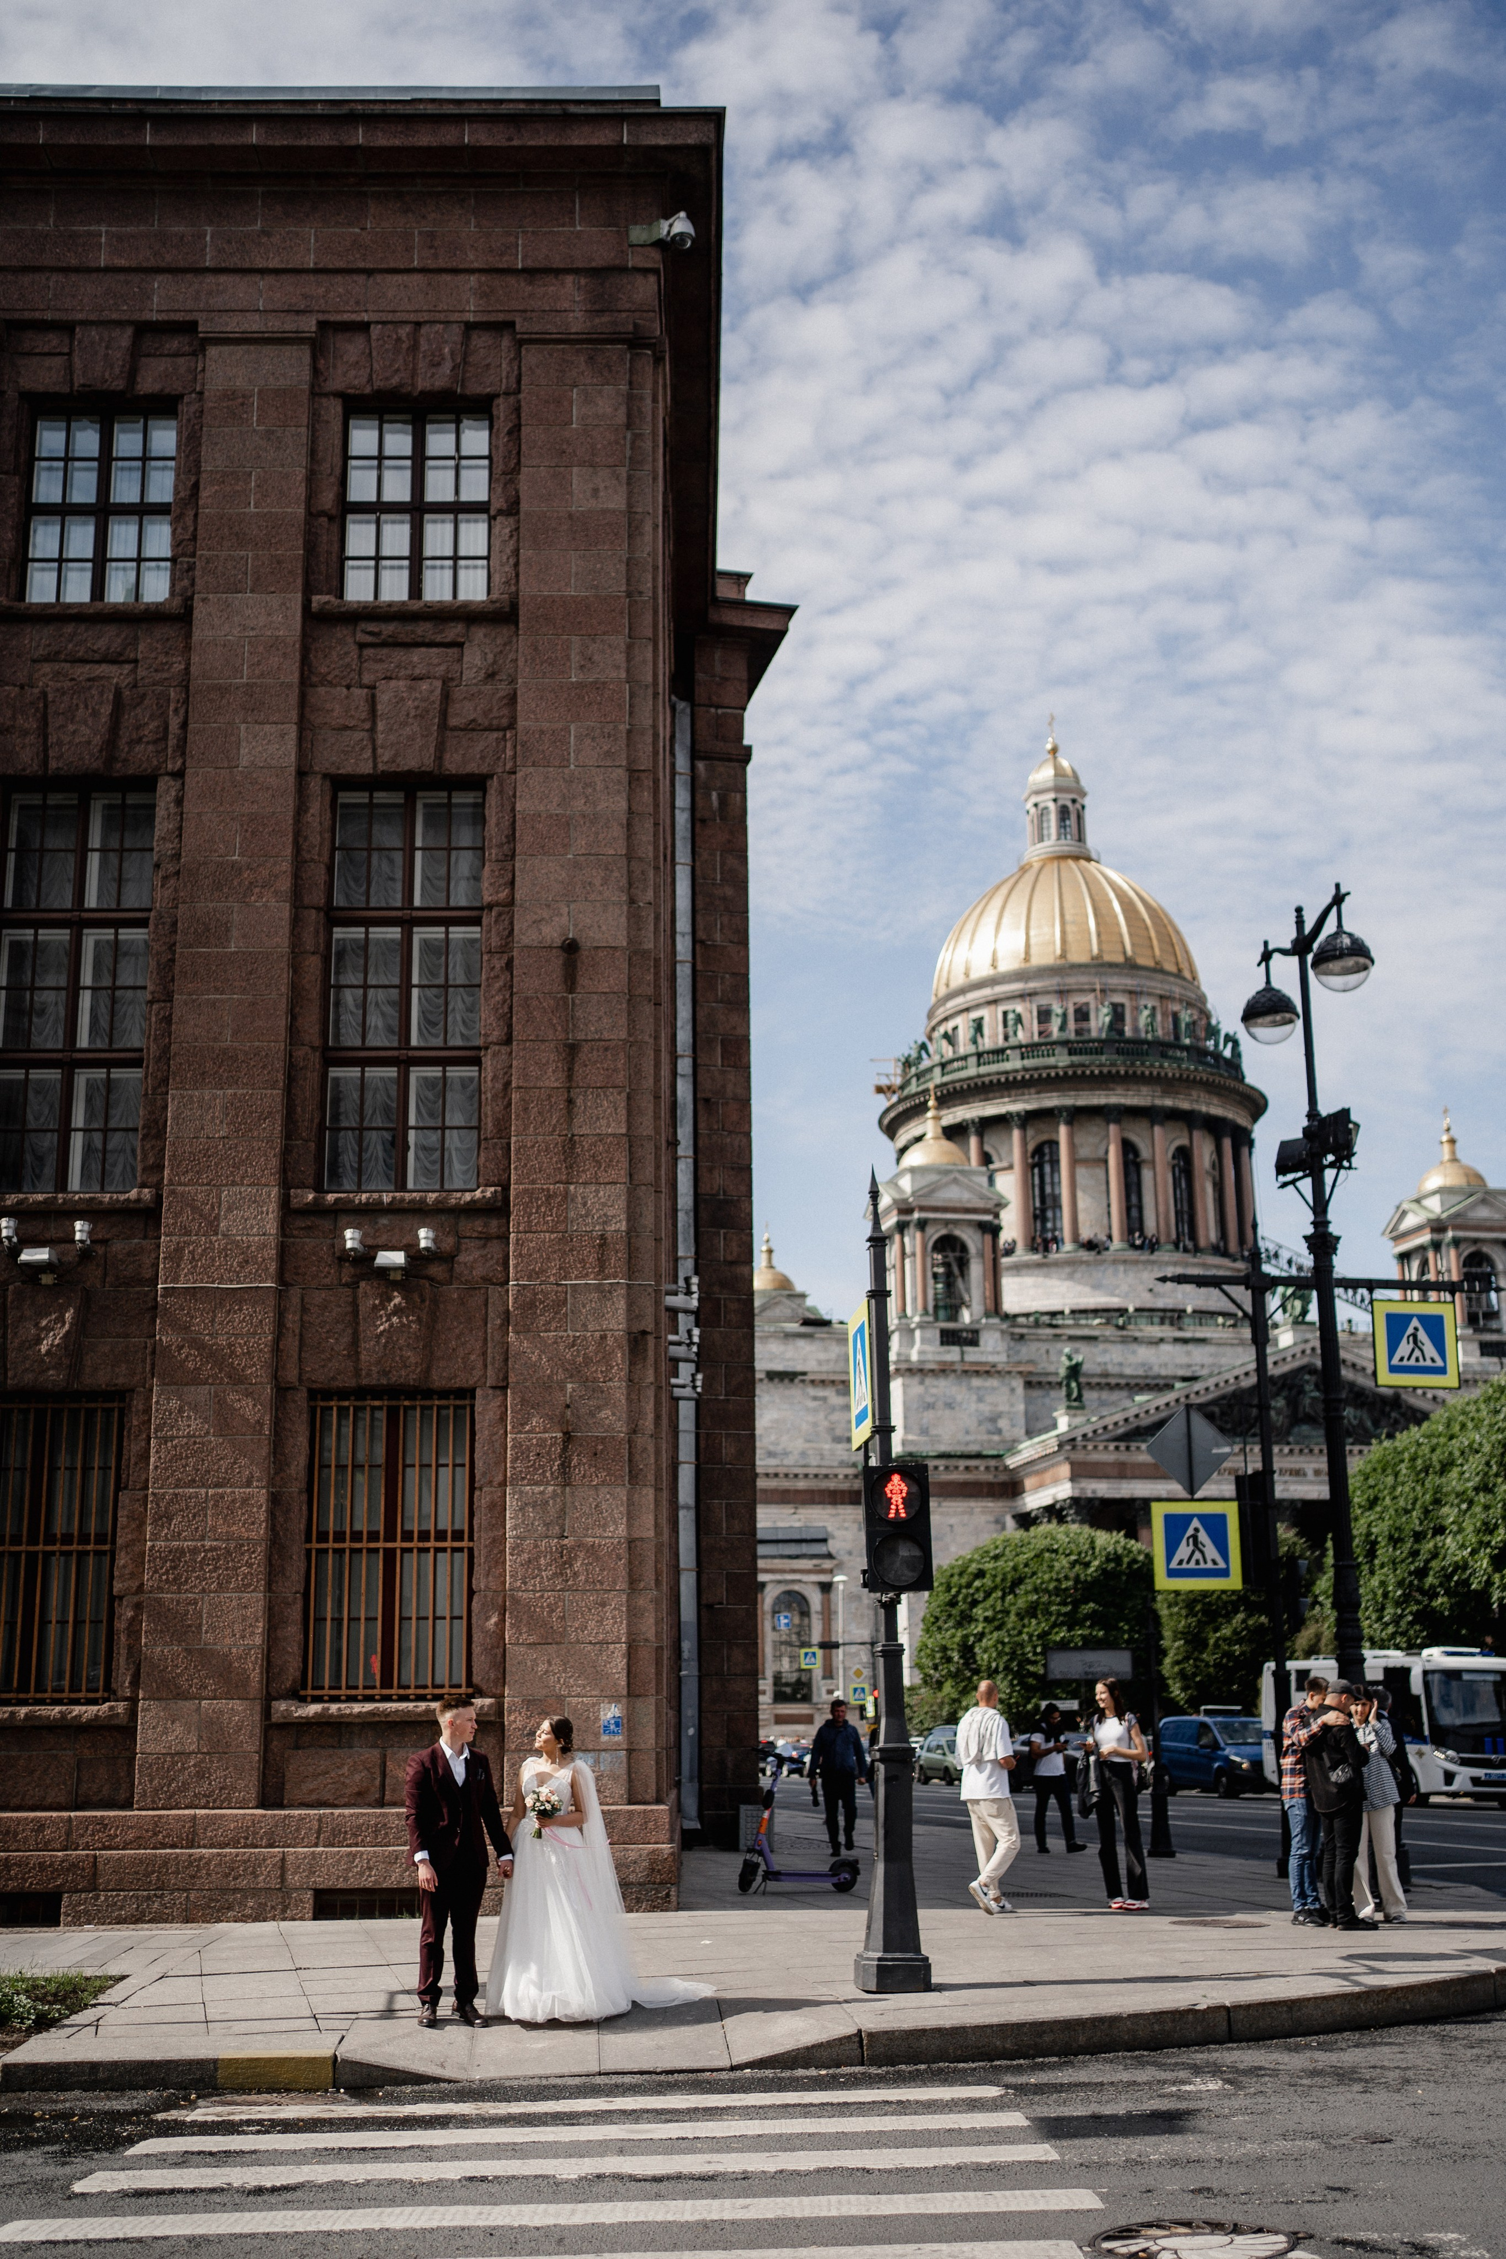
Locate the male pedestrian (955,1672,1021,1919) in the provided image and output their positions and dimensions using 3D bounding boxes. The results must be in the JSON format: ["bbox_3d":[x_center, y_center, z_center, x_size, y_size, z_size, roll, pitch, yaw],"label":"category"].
[{"bbox_3d":[1.850,5.229,17.238,0.480,1.745,0.380,-13,-19,40],"label":"male pedestrian"}]

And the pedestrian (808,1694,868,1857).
[{"bbox_3d":[0.978,7.543,25.619,0.680,1.729,0.500,-1,-15,0],"label":"pedestrian"}]

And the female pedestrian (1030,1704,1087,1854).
[{"bbox_3d":[3.507,7.522,25.508,0.550,1.643,0.520,-10,-17,30],"label":"female pedestrian"}]

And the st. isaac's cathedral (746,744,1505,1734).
[{"bbox_3d":[32.413,4.904,218.691,108.000,101.500,98.000,2,-15,-13],"label":"st. isaac's cathedral"}]

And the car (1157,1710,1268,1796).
[{"bbox_3d":[12.236,16.061,56.244,1.980,1.920,5.100,2,-15,-11],"label":"car"}]

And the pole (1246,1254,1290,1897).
[{"bbox_3d":[4.827,3.771,20.381,0.330,6.012,0.330,-1,-14,0],"label":"pole"}]

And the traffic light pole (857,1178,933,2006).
[{"bbox_3d":[0.839,2.781,14.050,0.480,5.128,0.500,-1,-15,0],"label":"traffic light pole"}]

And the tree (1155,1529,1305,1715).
[{"bbox_3d":[13.458,14.907,62.867,4.600,6.835,4.600,-1,-15,0],"label":"tree"}]

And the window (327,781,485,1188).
[{"bbox_3d":[-3.181,-1.302,19.939,1.387,3.865,0.200,0,-14,-1],"label":"window"}]

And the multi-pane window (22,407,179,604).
[{"bbox_3d":[-6.262,-5.984,21.083,1.385,2.073,0.200,0,-14,-1],"label":"multi-pane window"}]

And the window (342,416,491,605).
[{"bbox_3d":[-3.289,-6.105,21.480,1.427,2.064,0.180,0,-15,-2],"label":"window"}]

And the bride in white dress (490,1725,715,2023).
[{"bbox_3d":[-0.935,4.354,13.111,1.240,1.663,1.000,-3,-15,9],"label":"bride in white dress"}]

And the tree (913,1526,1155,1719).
[{"bbox_3d":[9.454,17.249,73.998,8.042,7.805,7.640,-1,-14,0],"label":"tree"}]

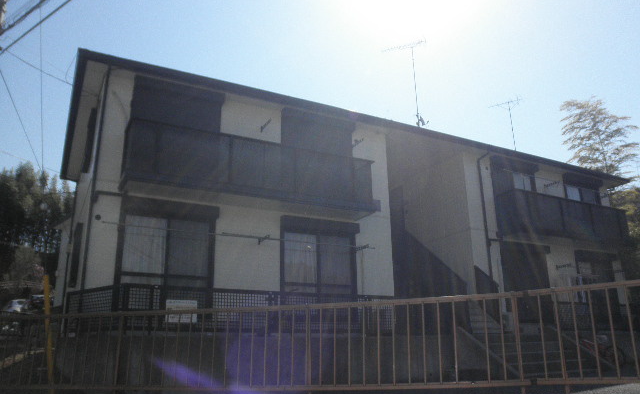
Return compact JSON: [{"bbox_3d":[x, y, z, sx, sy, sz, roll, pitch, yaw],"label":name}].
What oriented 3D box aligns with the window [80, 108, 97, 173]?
[{"bbox_3d":[-5.633,-1.315,12.630,0.113,1.257,1.545,8,-17,-27],"label":"window"}]

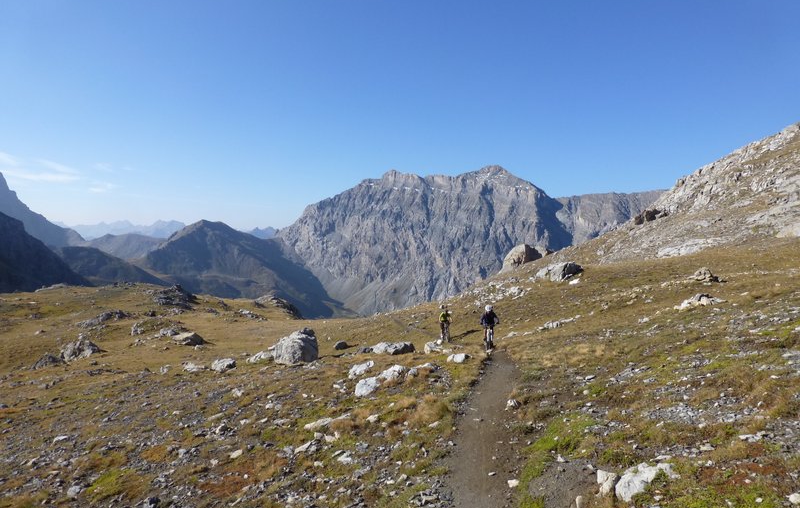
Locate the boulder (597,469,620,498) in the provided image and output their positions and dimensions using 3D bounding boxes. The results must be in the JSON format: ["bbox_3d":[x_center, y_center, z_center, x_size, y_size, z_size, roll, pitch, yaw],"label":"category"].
[{"bbox_3d":[1.721,1.895,4.600,0.180,0.220,0.180,0,1,17],"label":"boulder"}]

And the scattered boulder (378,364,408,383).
[{"bbox_3d":[-0.156,2.865,13.300,0.700,0.400,0.550,0,1,-1],"label":"scattered boulder"}]

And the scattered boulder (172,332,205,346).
[{"bbox_3d":[-9.723,3.930,25.500,1.420,0.620,1.150,0,1,-17],"label":"scattered boulder"}]

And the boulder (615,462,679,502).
[{"bbox_3d":[2.022,1.874,4.550,0.520,0.270,0.420,1,3,24],"label":"boulder"}]

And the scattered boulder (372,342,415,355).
[{"bbox_3d":[-0.241,3.510,20.600,1.520,0.460,0.950,0,1,-1],"label":"scattered boulder"}]

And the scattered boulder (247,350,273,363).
[{"bbox_3d":[-4.737,3.455,18.700,0.870,0.400,0.650,0,1,-11],"label":"scattered boulder"}]

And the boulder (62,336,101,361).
[{"bbox_3d":[-11.980,3.543,20.800,1.450,0.980,1.200,-1,1,-25],"label":"boulder"}]

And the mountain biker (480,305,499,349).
[{"bbox_3d":[3.469,2.829,21.500,0.740,1.720,1.650,0,2,9],"label":"mountain biker"}]

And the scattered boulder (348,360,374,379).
[{"bbox_3d":[-0.937,2.811,13.500,0.630,0.390,0.520,0,1,-3],"label":"scattered boulder"}]

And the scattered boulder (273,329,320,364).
[{"bbox_3d":[-3.881,3.435,20.600,1.650,1.250,1.400,0,2,-11],"label":"scattered boulder"}]

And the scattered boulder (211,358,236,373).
[{"bbox_3d":[-5.918,3.739,18.600,0.850,0.430,0.650,-1,3,-18],"label":"scattered boulder"}]

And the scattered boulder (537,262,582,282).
[{"bbox_3d":[14.377,1.668,50.000,4.100,1.700,2.900,1,3,16],"label":"scattered boulder"}]

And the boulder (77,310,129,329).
[{"bbox_3d":[-18.235,4.015,34.000,3.100,1.000,1.900,-1,3,-28],"label":"boulder"}]

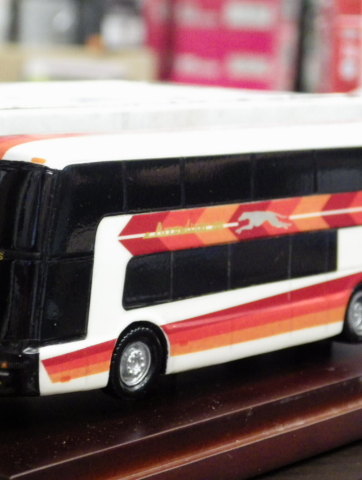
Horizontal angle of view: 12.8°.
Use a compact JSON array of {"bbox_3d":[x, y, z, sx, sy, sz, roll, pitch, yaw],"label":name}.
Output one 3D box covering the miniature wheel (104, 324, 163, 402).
[{"bbox_3d":[-0.011,0.026,0.346,0.005,0.016,0.016,7,9,40],"label":"miniature wheel"}]

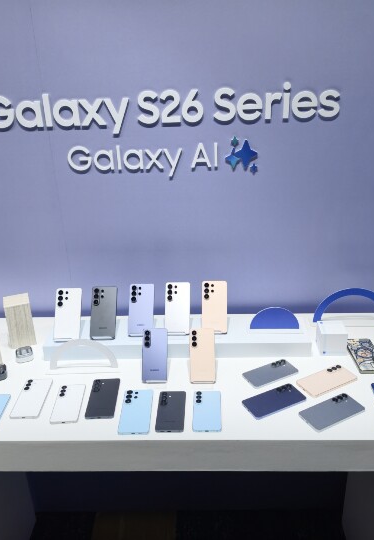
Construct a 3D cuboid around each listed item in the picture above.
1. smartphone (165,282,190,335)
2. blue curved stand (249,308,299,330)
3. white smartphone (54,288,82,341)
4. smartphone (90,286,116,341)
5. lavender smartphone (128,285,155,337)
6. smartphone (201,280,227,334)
[{"bbox_3d":[-0.030,0.121,1.581,0.078,0.164,0.008,1,-7,6],"label":"smartphone"},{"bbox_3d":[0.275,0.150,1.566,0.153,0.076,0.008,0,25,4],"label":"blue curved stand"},{"bbox_3d":[-0.374,0.140,1.566,0.078,0.164,0.008,1,-7,6],"label":"white smartphone"},{"bbox_3d":[-0.262,0.135,1.570,0.078,0.164,0.008,1,-7,6],"label":"smartphone"},{"bbox_3d":[-0.146,0.126,1.580,0.078,0.164,0.008,1,-7,6],"label":"lavender smartphone"},{"bbox_3d":[0.087,0.117,1.579,0.078,0.164,0.008,1,-7,6],"label":"smartphone"}]

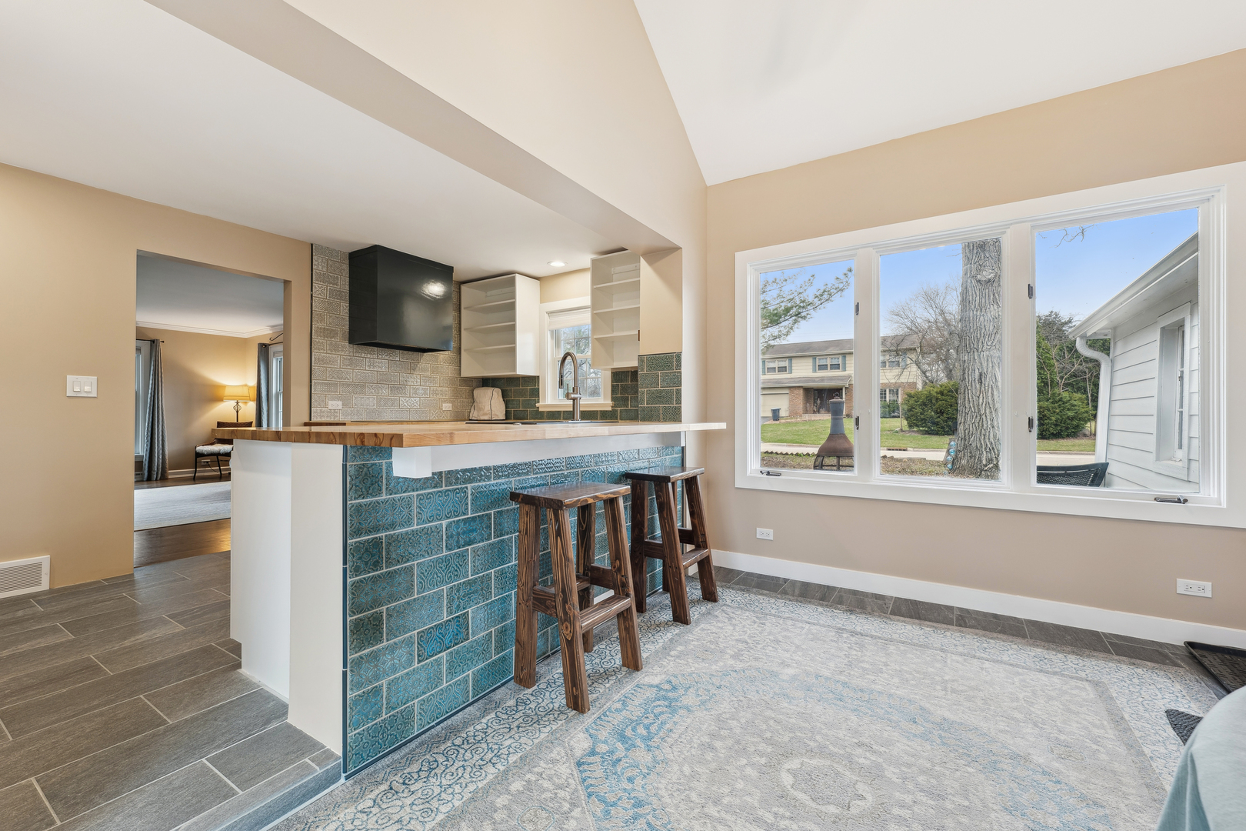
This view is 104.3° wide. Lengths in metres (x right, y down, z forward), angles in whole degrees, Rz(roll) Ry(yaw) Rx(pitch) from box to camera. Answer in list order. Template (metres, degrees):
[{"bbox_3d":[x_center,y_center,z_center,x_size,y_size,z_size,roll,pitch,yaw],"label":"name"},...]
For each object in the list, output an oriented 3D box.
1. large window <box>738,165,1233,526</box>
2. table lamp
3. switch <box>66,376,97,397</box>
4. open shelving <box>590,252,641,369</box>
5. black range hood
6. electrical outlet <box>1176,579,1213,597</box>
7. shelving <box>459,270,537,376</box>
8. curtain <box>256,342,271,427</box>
[{"bbox_3d":[1.854,-0.323,2.874,2.420,1.684,0.100,0,0,32],"label":"large window"},{"bbox_3d":[-6.445,-0.125,8.100,0.370,0.760,0.370,0,0,32],"label":"table lamp"},{"bbox_3d":[-3.366,-0.180,3.017,0.012,0.122,0.123,0,0,35],"label":"switch"},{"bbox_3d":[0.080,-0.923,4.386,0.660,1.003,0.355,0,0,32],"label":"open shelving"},{"bbox_3d":[-2.046,-1.036,4.521,0.445,0.812,0.768,0,0,34],"label":"black range hood"},{"bbox_3d":[2.722,0.824,2.305,0.114,0.070,0.012,0,0,32],"label":"electrical outlet"},{"bbox_3d":[-1.321,-0.917,5.206,0.795,1.003,0.355,0,0,32],"label":"shelving"},{"bbox_3d":[-6.075,-0.100,8.200,0.280,2.240,0.100,0,0,32],"label":"curtain"}]

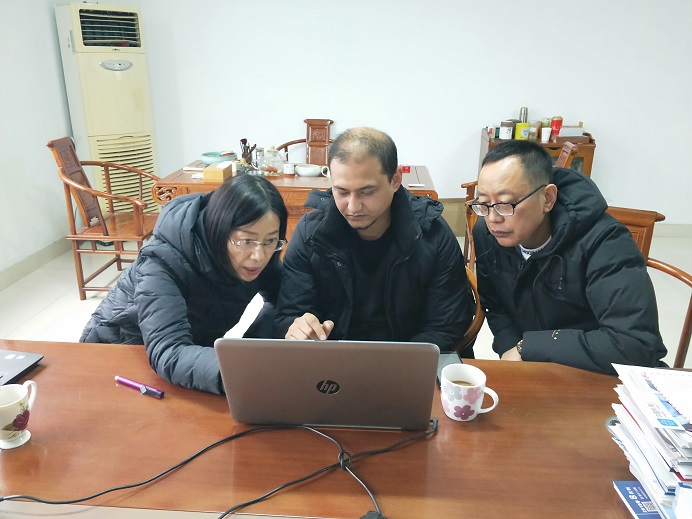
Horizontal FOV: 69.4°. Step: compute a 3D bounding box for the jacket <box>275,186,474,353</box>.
[{"bbox_3d":[0.075,0.099,1.428,0.560,0.620,0.560,2,21,6],"label":"jacket"}]

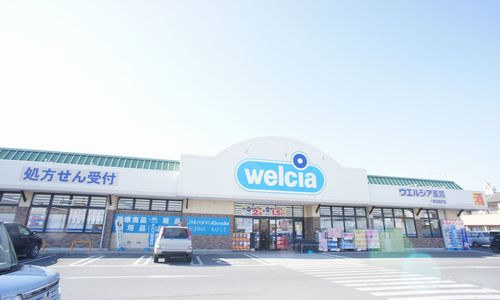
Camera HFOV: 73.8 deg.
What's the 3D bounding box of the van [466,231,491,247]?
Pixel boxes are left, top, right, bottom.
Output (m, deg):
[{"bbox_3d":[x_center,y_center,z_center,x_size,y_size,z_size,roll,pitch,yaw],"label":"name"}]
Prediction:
[{"bbox_3d":[28.330,11.128,41.538,3.500,1.860,1.520,5,-14,-15],"label":"van"}]

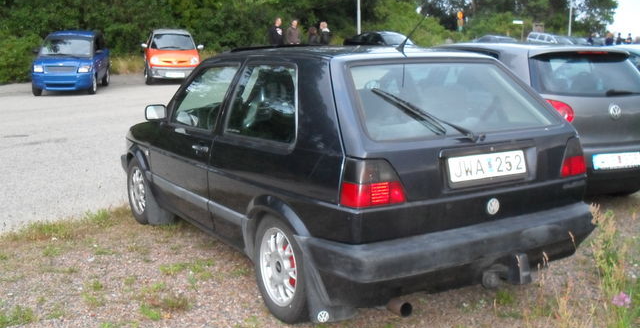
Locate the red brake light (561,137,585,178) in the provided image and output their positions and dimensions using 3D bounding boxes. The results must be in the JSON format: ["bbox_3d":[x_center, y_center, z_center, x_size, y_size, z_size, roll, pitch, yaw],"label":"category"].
[{"bbox_3d":[1.329,-0.044,3.381,0.295,0.200,0.120,-6,10,-31],"label":"red brake light"}]

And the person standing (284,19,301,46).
[{"bbox_3d":[-0.782,-3.568,19.968,0.520,1.740,0.330,-3,11,-12],"label":"person standing"}]

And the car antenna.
[{"bbox_3d":[0.493,-0.680,3.398,0.035,0.050,0.290,-6,-31,-31],"label":"car antenna"}]

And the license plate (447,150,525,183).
[{"bbox_3d":[0.792,0.010,3.021,0.480,0.110,0.015,-6,-3,-31],"label":"license plate"}]

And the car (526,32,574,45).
[{"bbox_3d":[15.361,-7.712,42.143,1.760,1.480,4.600,-9,14,-37],"label":"car"}]

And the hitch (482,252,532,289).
[{"bbox_3d":[0.885,0.503,3.055,0.210,0.145,0.140,-6,10,-31],"label":"hitch"}]

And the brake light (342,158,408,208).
[{"bbox_3d":[0.222,0.074,2.719,0.295,0.200,0.120,-6,10,-31],"label":"brake light"}]

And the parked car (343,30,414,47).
[{"bbox_3d":[2.610,-4.259,24.337,1.740,1.430,4.300,-11,15,-41],"label":"parked car"}]

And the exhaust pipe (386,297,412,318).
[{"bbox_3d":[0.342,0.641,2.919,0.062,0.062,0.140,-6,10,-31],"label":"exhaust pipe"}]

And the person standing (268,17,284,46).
[{"bbox_3d":[-1.276,-3.529,19.570,0.520,1.760,0.340,-7,13,-30],"label":"person standing"}]

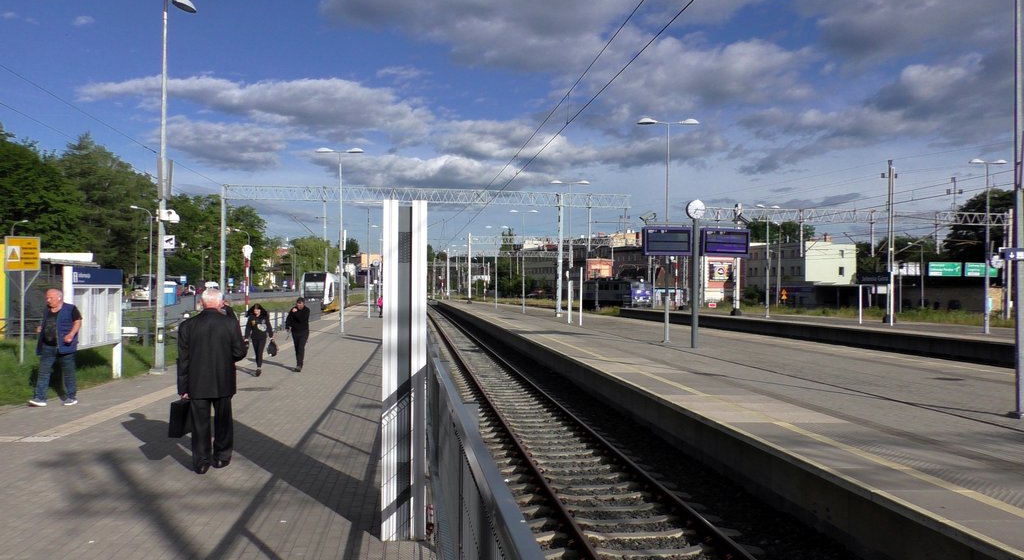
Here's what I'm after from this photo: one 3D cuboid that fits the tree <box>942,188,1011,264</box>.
[{"bbox_3d":[69.163,-5.082,120.000,11.200,16.499,10.500,1,-1,-7],"label":"tree"}]

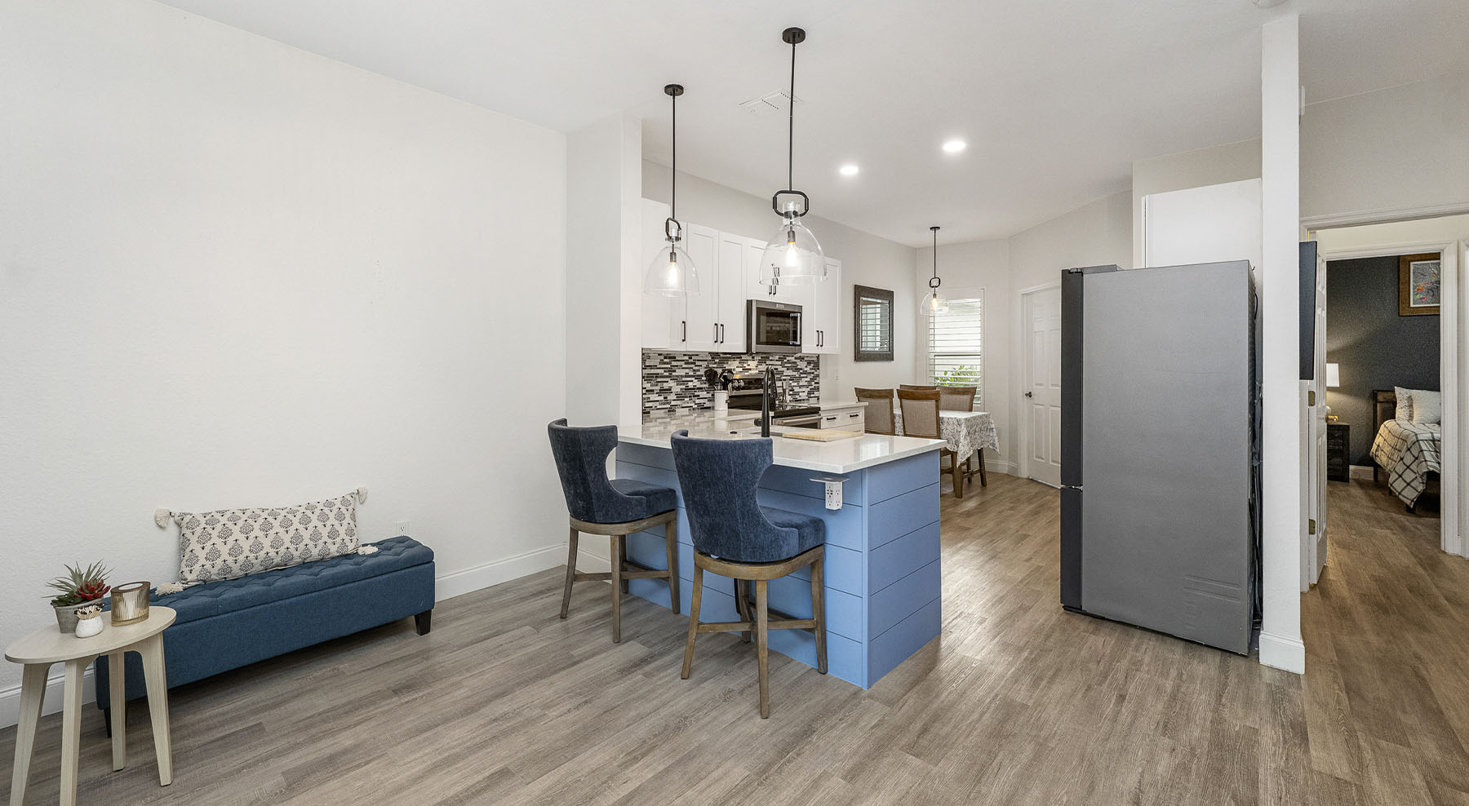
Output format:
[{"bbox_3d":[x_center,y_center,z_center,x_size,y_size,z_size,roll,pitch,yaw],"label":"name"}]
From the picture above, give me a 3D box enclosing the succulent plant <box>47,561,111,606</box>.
[{"bbox_3d":[-1.970,0.537,1.715,0.135,0.125,0.140,3,4,43],"label":"succulent plant"}]

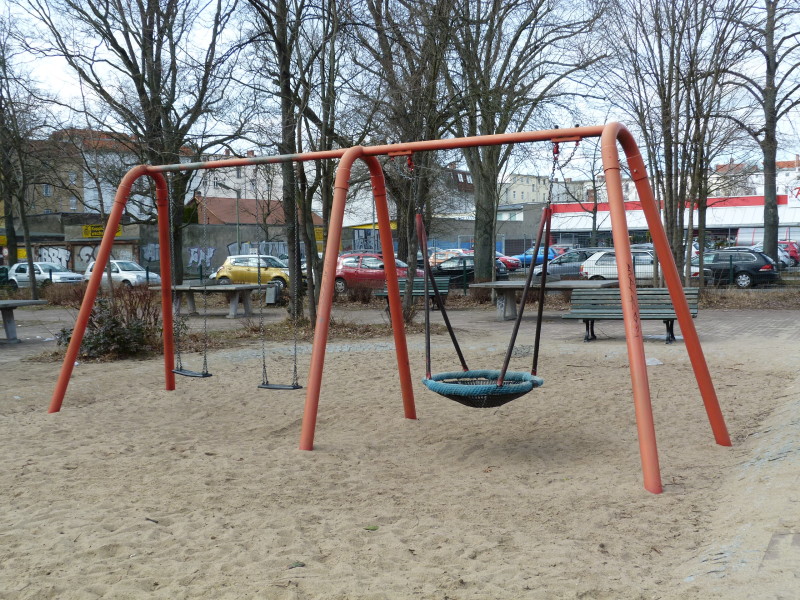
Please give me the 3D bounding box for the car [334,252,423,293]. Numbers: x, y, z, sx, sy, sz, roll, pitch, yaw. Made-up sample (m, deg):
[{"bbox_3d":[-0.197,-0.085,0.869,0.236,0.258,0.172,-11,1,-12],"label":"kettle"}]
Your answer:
[{"bbox_3d":[-0.874,-1.045,35.000,3.650,1.470,1.660,1,3,25],"label":"car"}]

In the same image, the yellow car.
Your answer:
[{"bbox_3d":[-6.235,-1.234,40.000,3.800,1.500,1.690,0,3,14],"label":"yellow car"}]

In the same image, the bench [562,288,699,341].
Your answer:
[{"bbox_3d":[3.689,0.222,14.300,2.080,0.830,0.620,0,3,20],"label":"bench"}]

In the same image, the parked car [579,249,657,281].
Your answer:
[{"bbox_3d":[9.493,-1.327,36.800,4.150,1.400,1.680,1,3,22],"label":"parked car"}]

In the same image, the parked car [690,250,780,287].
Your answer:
[{"bbox_3d":[12.908,-1.245,36.300,4.550,1.500,1.780,1,3,24],"label":"parked car"}]

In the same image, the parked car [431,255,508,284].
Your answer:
[{"bbox_3d":[2.866,-1.351,42.000,4.300,1.440,1.740,1,3,23],"label":"parked car"}]

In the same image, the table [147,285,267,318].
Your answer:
[{"bbox_3d":[-4.350,0.030,20.800,2.740,0.760,1.525,1,3,28],"label":"table"}]

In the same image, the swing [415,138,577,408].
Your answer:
[{"bbox_3d":[0.675,-0.178,7.466,1.300,2.151,1.020,1,3,35],"label":"swing"}]

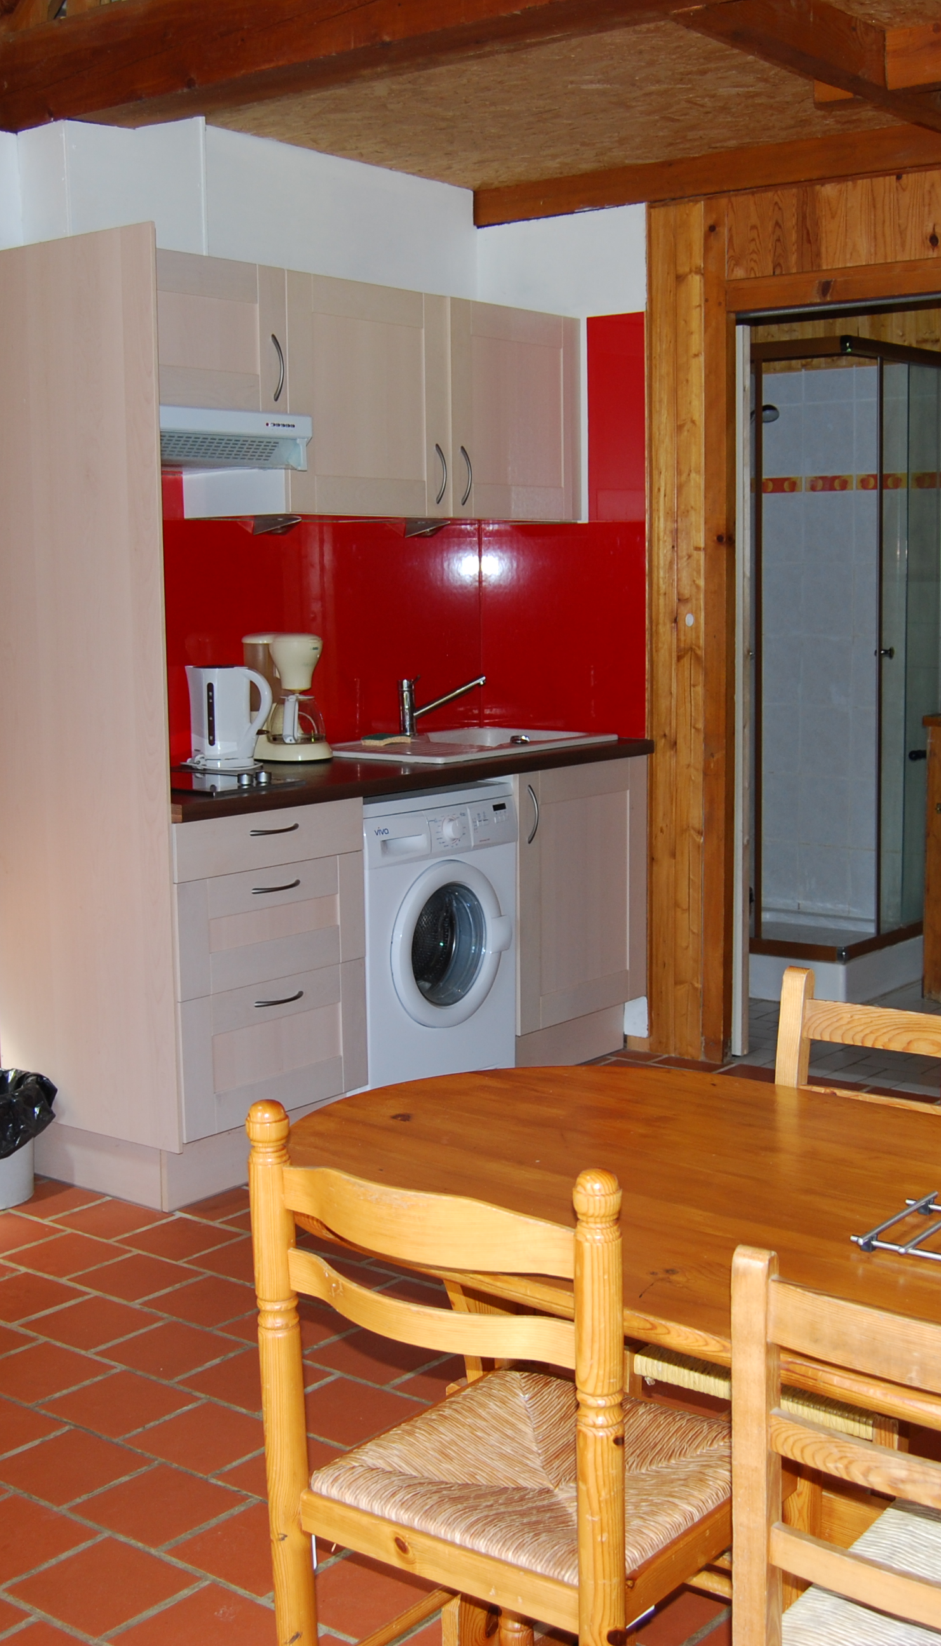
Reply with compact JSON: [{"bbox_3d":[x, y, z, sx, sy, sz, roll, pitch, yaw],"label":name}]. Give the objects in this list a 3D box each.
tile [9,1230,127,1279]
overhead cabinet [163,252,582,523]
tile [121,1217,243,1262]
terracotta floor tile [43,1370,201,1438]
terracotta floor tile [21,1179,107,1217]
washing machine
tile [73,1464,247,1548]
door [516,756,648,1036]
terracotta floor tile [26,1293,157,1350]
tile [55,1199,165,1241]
[{"bbox_3d":[-0.822,0.890,3.771,0.193,0.012,0.187,5,9,38],"label":"tile"},{"bbox_3d":[-0.389,-1.073,4.752,0.385,0.578,1.836,5,9,38],"label":"overhead cabinet"},{"bbox_3d":[-0.621,0.895,3.947,0.202,0.015,0.193,5,10,37],"label":"tile"},{"bbox_3d":[-0.599,1.000,3.164,0.202,0.015,0.193,5,10,37],"label":"terracotta floor tile"},{"bbox_3d":[-0.919,0.831,4.028,0.195,0.012,0.193,5,9,38],"label":"terracotta floor tile"},{"bbox_3d":[-0.272,0.327,4.887,0.570,0.850,0.597,6,10,39],"label":"washing machine"},{"bbox_3d":[-0.451,0.998,2.686,0.195,0.012,0.193,5,9,38],"label":"tile"},{"bbox_3d":[0.311,0.190,5.122,0.022,0.700,0.598,5,9,39],"label":"door"},{"bbox_3d":[-0.686,0.914,3.358,0.195,0.012,0.193,5,9,38],"label":"terracotta floor tile"},{"bbox_3d":[-0.758,0.845,3.903,0.195,0.012,0.193,5,9,38],"label":"tile"}]

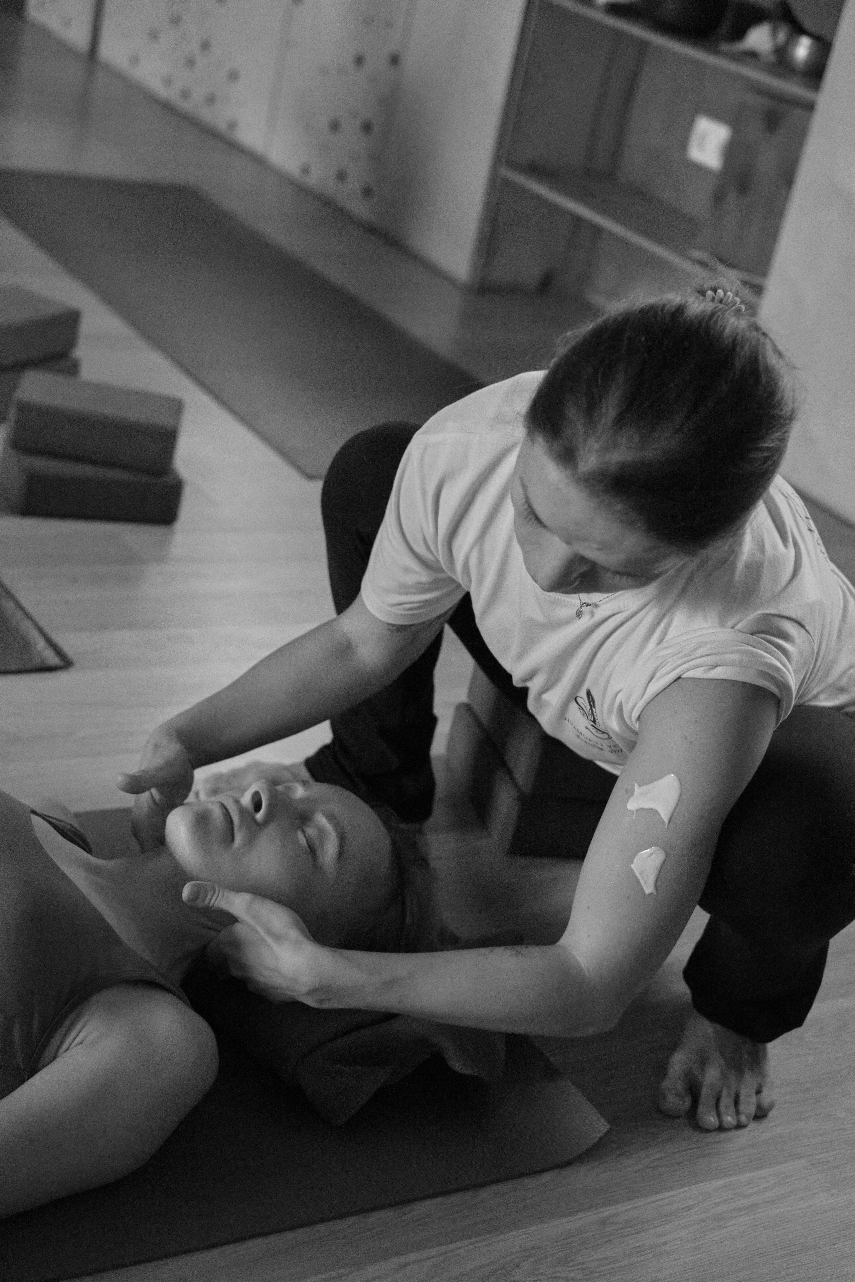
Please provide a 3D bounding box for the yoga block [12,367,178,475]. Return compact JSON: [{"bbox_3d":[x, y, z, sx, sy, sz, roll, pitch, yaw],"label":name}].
[{"bbox_3d":[-0.472,-0.312,2.701,0.221,0.070,0.152,9,23,-8],"label":"yoga block"}]

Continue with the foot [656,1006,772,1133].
[{"bbox_3d":[0.268,0.350,1.731,0.102,0.085,0.235,13,23,0],"label":"foot"}]

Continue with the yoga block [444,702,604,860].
[{"bbox_3d":[0.127,0.155,2.119,0.150,0.070,0.218,3,25,-21],"label":"yoga block"}]

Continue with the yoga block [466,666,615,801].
[{"bbox_3d":[0.152,0.091,2.107,0.150,0.070,0.218,3,25,-21],"label":"yoga block"}]

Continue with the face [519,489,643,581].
[{"bbox_3d":[0.111,-0.078,1.320,0.140,0.110,0.185,35,-14,3],"label":"face"}]

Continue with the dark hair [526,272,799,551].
[{"bbox_3d":[0.163,-0.156,1.290,0.168,0.210,0.190,32,-13,2],"label":"dark hair"}]

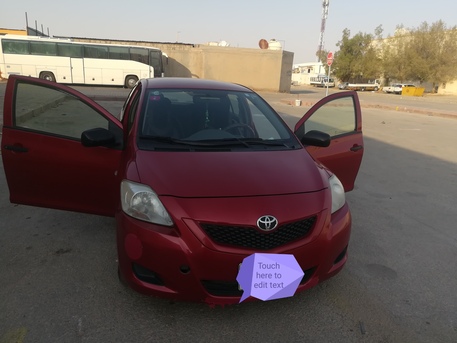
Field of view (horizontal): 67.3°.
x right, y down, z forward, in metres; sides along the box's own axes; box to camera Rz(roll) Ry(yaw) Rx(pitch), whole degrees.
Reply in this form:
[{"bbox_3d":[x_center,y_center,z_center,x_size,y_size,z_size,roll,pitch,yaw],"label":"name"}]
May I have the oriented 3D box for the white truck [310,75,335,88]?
[{"bbox_3d":[18.619,-17.768,68.000,1.900,2.450,5.200,-8,19,-34],"label":"white truck"}]

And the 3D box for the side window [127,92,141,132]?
[{"bbox_3d":[-0.936,-0.591,3.349,0.100,0.430,0.850,16,10,-20],"label":"side window"}]

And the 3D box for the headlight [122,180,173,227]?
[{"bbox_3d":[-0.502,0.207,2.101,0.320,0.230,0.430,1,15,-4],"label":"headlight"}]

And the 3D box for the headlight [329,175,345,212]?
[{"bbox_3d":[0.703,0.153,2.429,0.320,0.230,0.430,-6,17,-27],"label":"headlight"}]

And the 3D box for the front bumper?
[{"bbox_3d":[0.149,0.462,2.181,1.650,0.620,0.530,-2,16,-16],"label":"front bumper"}]

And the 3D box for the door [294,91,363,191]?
[{"bbox_3d":[1.025,-0.266,3.620,1.120,1.160,0.200,-9,18,-35],"label":"door"}]

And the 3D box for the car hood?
[{"bbox_3d":[0.044,-0.021,2.430,1.360,0.180,0.910,-3,23,-16],"label":"car hood"}]

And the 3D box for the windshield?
[{"bbox_3d":[-0.152,-0.485,3.053,1.350,0.140,0.970,-3,44,-16],"label":"windshield"}]

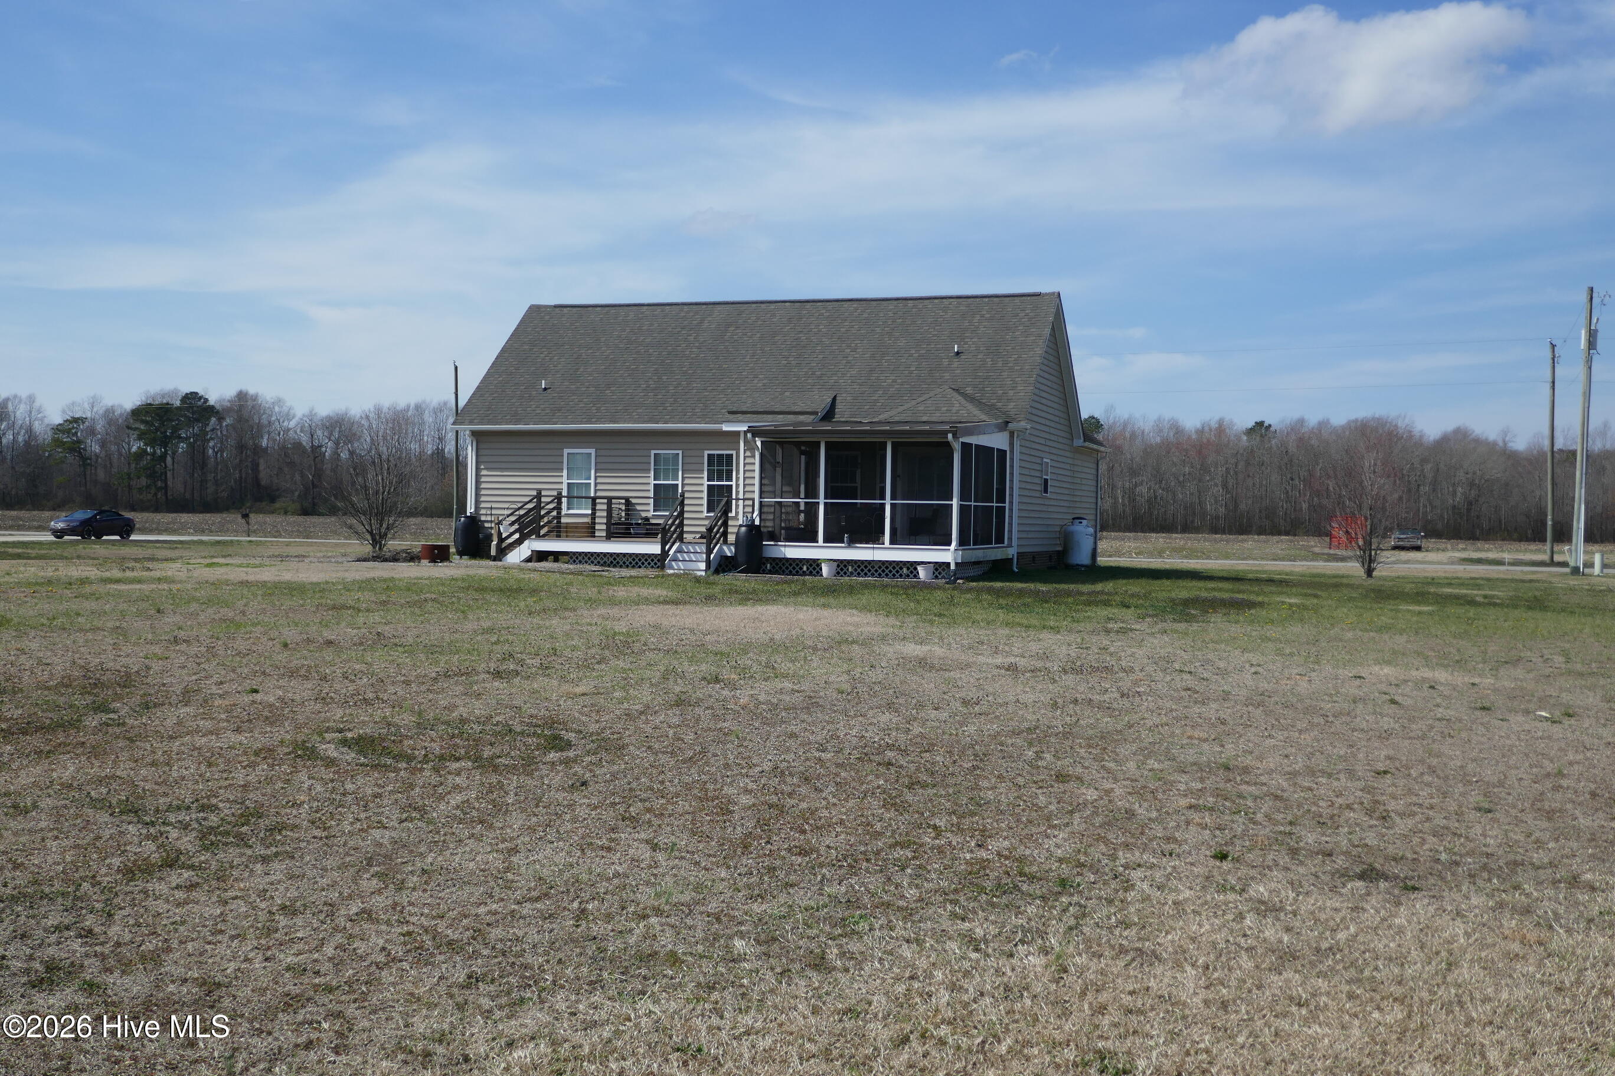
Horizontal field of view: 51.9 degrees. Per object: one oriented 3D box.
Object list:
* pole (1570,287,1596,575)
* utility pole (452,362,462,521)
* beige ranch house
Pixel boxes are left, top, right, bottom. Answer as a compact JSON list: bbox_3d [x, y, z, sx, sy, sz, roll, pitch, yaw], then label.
[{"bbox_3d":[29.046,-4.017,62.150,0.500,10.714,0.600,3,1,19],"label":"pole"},{"bbox_3d":[-20.707,-5.031,97.566,0.280,10.377,0.280,1,1,19],"label":"utility pole"},{"bbox_3d":[-0.857,-2.659,40.311,13.900,6.400,14.800,1,1,19],"label":"beige ranch house"}]

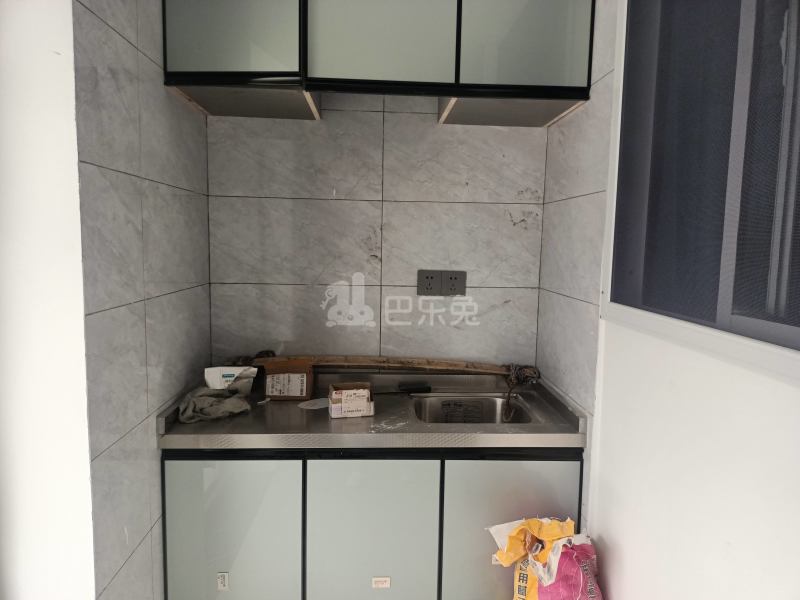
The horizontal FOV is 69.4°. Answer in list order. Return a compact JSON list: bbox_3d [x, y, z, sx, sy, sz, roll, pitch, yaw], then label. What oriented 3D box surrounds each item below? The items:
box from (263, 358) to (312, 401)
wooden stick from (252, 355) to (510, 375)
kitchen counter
[{"bbox_3d":[-0.377,0.276,1.955,0.143,0.108,0.095,1,6,-3],"label":"box"},{"bbox_3d":[-0.057,0.226,2.044,0.930,0.050,0.032,2,6,-3],"label":"wooden stick"},{"bbox_3d":[-0.074,0.338,1.831,1.170,0.091,0.500,1,6,-3],"label":"kitchen counter"}]

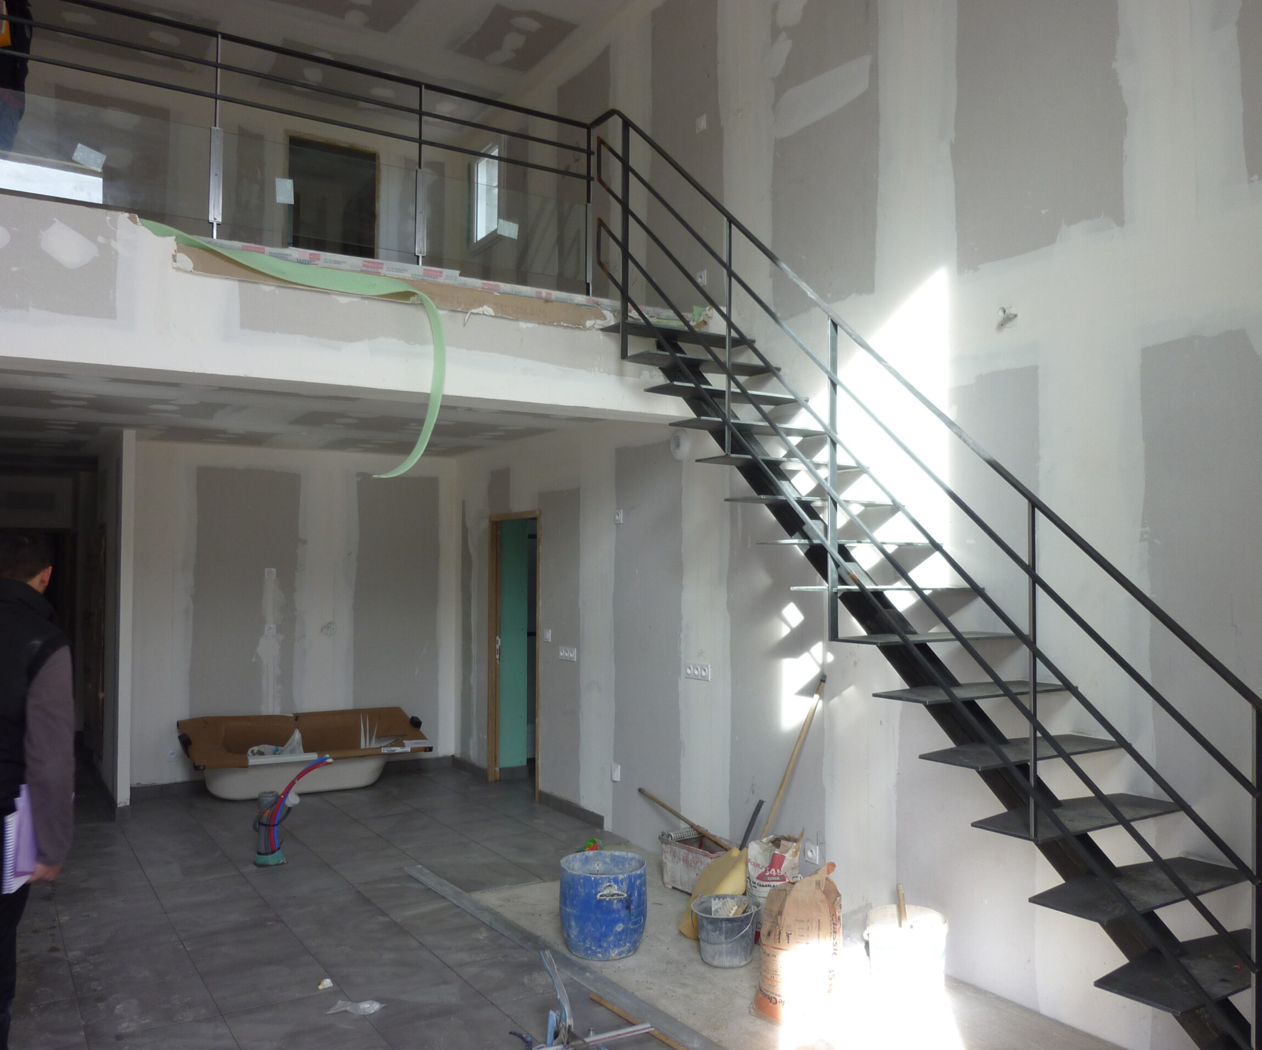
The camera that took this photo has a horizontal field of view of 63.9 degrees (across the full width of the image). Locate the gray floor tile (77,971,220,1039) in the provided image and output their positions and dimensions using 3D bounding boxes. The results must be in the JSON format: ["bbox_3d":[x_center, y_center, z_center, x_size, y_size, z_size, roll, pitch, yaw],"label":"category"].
[{"bbox_3d":[-1.850,1.849,3.861,0.450,0.012,0.450,2,-3,-32],"label":"gray floor tile"}]

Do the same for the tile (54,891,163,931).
[{"bbox_3d":[-2.572,1.894,4.995,0.450,0.012,0.450,2,-3,-33],"label":"tile"}]

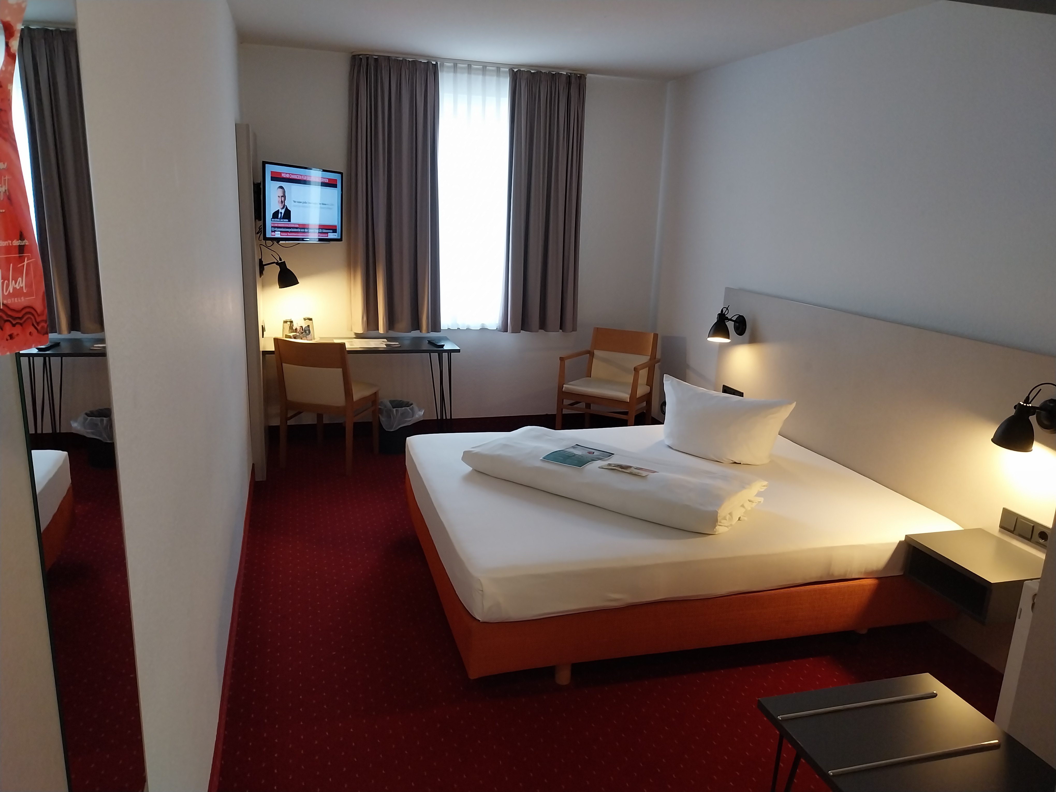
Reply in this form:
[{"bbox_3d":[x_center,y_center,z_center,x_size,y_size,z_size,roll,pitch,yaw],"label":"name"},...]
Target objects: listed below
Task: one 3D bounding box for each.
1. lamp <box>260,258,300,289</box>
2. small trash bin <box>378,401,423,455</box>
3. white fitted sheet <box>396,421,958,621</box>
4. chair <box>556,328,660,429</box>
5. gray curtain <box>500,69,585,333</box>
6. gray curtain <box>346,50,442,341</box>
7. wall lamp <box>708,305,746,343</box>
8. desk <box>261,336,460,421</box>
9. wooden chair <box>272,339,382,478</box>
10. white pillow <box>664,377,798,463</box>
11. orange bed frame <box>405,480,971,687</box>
[{"bbox_3d":[-1.503,-0.745,4.798,0.217,0.178,0.147,-2,14,-16],"label":"lamp"},{"bbox_3d":[-0.833,0.199,5.279,0.253,0.331,0.244,-2,14,-16],"label":"small trash bin"},{"bbox_3d":[0.558,0.445,3.604,1.989,0.171,1.638,-2,14,-16],"label":"white fitted sheet"},{"bbox_3d":[0.549,-0.013,5.349,0.546,0.808,0.562,9,15,26],"label":"chair"},{"bbox_3d":[0.099,-1.373,5.776,0.563,1.847,0.114,-2,14,-16],"label":"gray curtain"},{"bbox_3d":[-0.912,-1.349,5.484,0.621,1.843,0.114,-2,14,-16],"label":"gray curtain"},{"bbox_3d":[1.156,-0.430,4.656,0.209,0.209,0.147,-2,14,-16],"label":"wall lamp"},{"bbox_3d":[-1.043,0.045,4.979,1.144,0.750,0.476,-2,14,-16],"label":"desk"},{"bbox_3d":[-1.230,0.024,4.899,0.476,0.823,0.550,5,14,11],"label":"wooden chair"},{"bbox_3d":[0.968,0.123,3.928,0.676,0.334,0.199,13,17,38],"label":"white pillow"},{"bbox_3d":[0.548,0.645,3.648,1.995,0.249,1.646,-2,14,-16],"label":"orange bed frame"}]

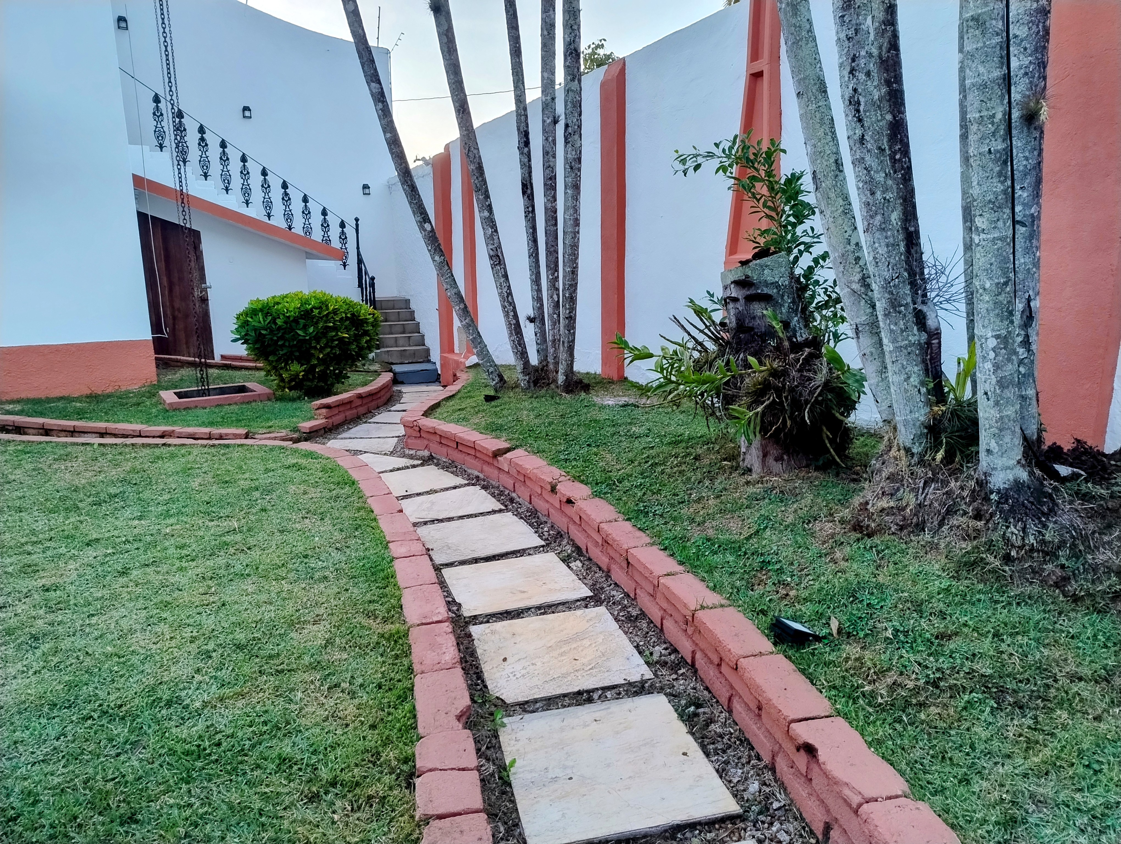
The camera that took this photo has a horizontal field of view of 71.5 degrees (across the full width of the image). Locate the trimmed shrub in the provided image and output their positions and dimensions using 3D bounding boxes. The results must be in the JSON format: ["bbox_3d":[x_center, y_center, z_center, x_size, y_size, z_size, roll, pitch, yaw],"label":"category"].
[{"bbox_3d":[-2.480,-0.791,7.600,1.360,0.980,1.300,-5,12,-20],"label":"trimmed shrub"}]

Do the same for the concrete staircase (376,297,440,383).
[{"bbox_3d":[-2.388,-1.198,11.135,0.820,1.050,2.200,-5,12,-20],"label":"concrete staircase"}]

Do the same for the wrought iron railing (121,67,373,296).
[{"bbox_3d":[-4.069,-2.876,10.177,3.000,3.200,1.100,-6,12,-24],"label":"wrought iron railing"}]

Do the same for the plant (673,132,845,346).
[{"bbox_3d":[1.075,-0.981,4.200,0.880,1.100,0.750,-1,11,0],"label":"plant"}]

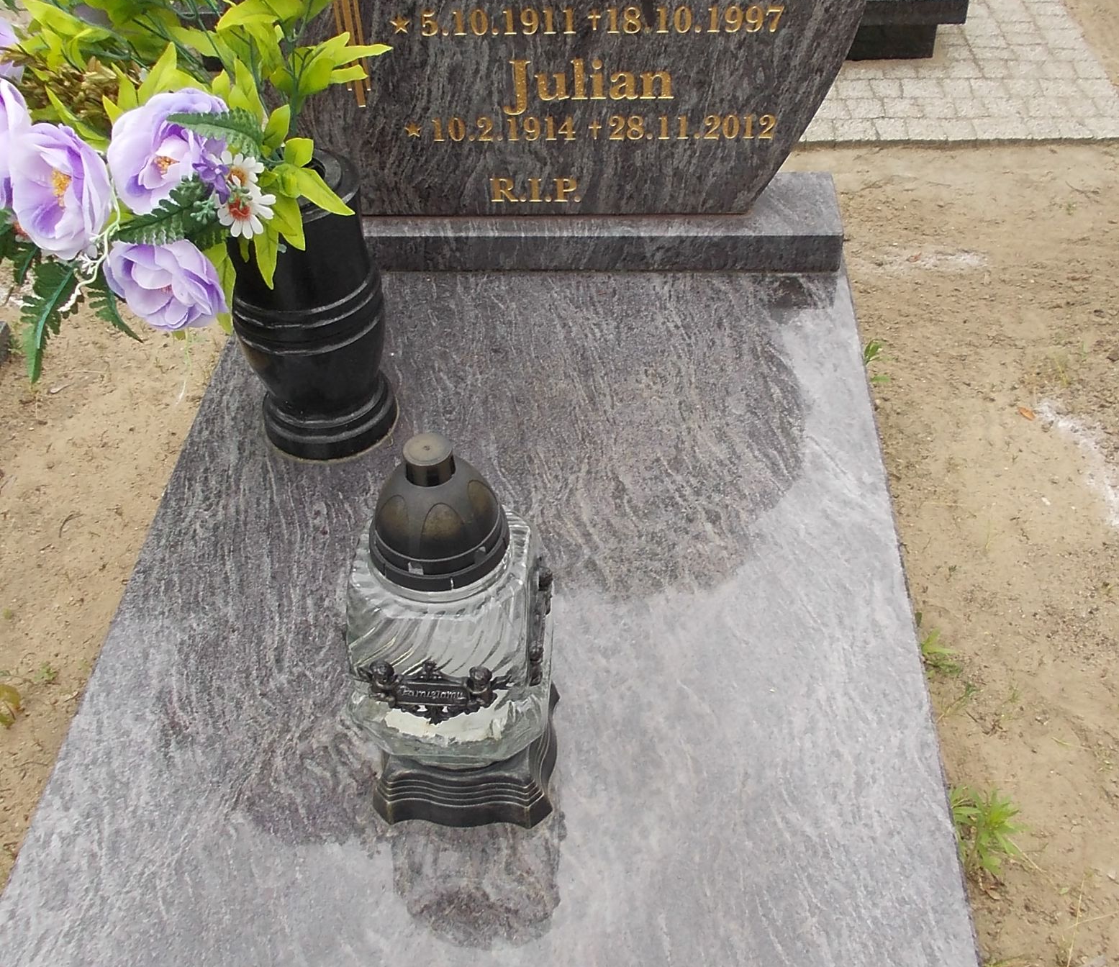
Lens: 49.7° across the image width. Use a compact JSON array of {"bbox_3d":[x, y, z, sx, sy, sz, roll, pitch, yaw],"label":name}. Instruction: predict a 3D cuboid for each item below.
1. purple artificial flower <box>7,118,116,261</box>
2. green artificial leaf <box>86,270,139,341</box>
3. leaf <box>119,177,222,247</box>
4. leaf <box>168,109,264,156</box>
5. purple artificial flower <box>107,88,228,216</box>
[{"bbox_3d":[-0.462,-0.272,1.121,0.116,0.116,0.081,8,14,33],"label":"purple artificial flower"},{"bbox_3d":[-0.421,-0.168,1.140,0.036,0.084,0.024,-35,6,-7],"label":"green artificial leaf"},{"bbox_3d":[-0.348,-0.244,1.080,0.098,0.052,0.028,-26,15,-11],"label":"leaf"},{"bbox_3d":[-0.316,-0.323,1.110,0.090,0.025,0.036,18,76,-20],"label":"leaf"},{"bbox_3d":[-0.361,-0.304,1.110,0.108,0.113,0.065,-6,11,-10],"label":"purple artificial flower"}]

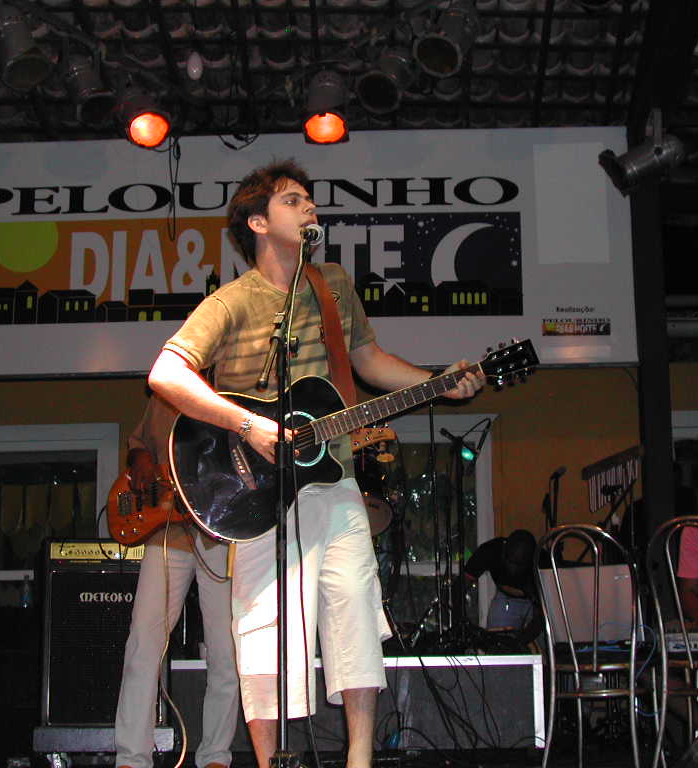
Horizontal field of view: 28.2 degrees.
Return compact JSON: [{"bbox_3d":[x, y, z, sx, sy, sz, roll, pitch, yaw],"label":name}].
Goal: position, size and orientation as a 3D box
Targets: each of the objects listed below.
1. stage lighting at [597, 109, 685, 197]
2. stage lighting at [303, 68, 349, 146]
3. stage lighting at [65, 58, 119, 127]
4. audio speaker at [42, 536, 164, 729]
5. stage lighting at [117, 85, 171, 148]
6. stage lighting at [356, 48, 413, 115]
[{"bbox_3d":[1.483,-1.155,7.000,0.380,0.280,0.250,-24,-16,15],"label":"stage lighting"},{"bbox_3d":[-0.120,-1.412,7.100,0.240,0.360,0.250,-1,-34,0],"label":"stage lighting"},{"bbox_3d":[-1.274,-1.441,6.850,0.240,0.350,0.250,8,-49,-40],"label":"stage lighting"},{"bbox_3d":[-1.037,1.060,5.936,0.510,0.780,0.380,1,-10,-7],"label":"audio speaker"},{"bbox_3d":[-1.044,-1.366,7.100,0.240,0.350,0.250,4,-46,-25],"label":"stage lighting"},{"bbox_3d":[0.169,-1.475,6.800,0.240,0.250,0.350,-5,31,24],"label":"stage lighting"}]

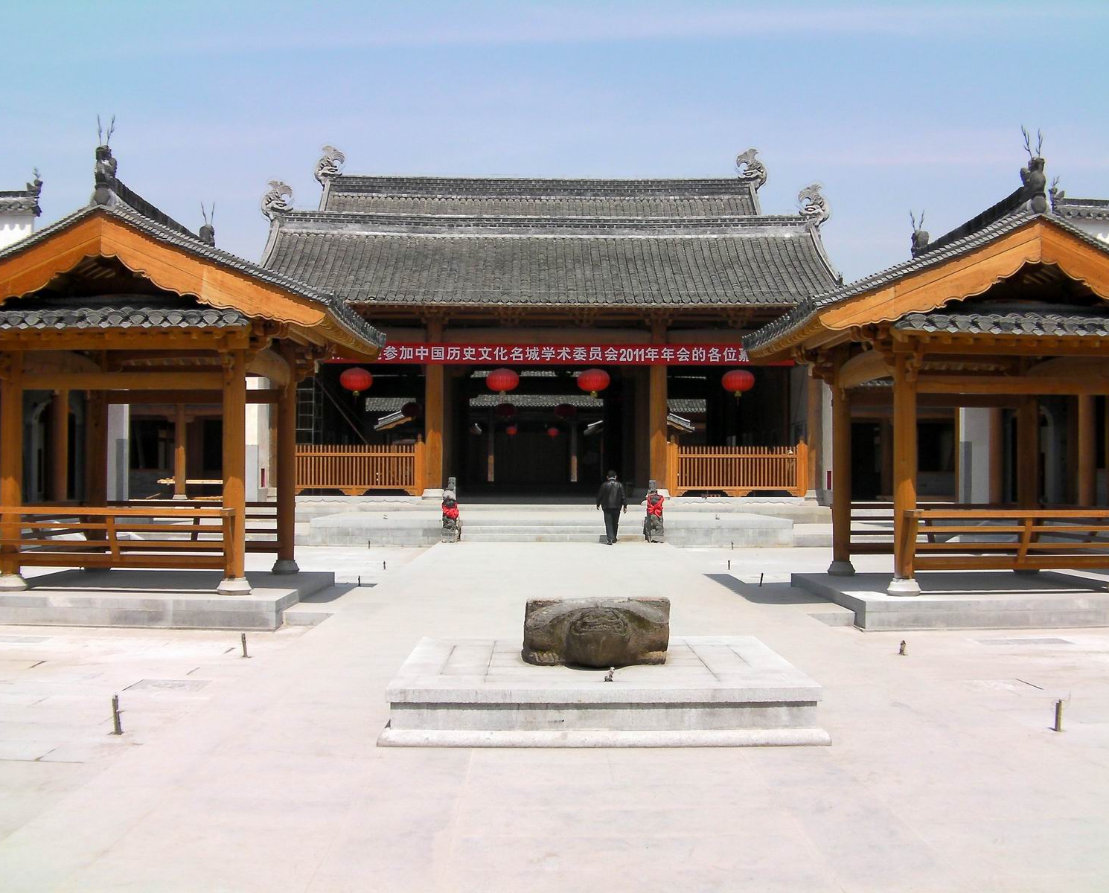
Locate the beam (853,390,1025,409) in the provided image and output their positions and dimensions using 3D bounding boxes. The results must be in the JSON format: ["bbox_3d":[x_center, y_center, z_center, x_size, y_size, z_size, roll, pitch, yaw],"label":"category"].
[{"bbox_3d":[5.304,-0.661,18.200,2.400,0.250,0.140,0,-1,0],"label":"beam"}]

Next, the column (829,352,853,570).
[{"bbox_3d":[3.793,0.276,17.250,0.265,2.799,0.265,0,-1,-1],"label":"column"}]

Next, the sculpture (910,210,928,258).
[{"bbox_3d":[5.321,-3.084,19.050,0.240,0.720,0.380,0,-1,0],"label":"sculpture"}]

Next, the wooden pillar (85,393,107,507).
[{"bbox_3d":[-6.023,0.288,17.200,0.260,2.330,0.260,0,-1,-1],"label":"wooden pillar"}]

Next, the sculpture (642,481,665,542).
[{"bbox_3d":[2.257,1.480,29.500,0.380,1.430,0.520,0,-1,-17],"label":"sculpture"}]

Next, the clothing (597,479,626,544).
[{"bbox_3d":[1.278,1.455,29.200,0.620,1.430,0.380,0,-1,0],"label":"clothing"}]

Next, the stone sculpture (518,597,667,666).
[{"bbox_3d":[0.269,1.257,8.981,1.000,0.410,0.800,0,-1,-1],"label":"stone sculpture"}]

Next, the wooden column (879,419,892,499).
[{"bbox_3d":[10.432,0.423,41.000,0.420,2.500,0.420,0,-1,0],"label":"wooden column"}]

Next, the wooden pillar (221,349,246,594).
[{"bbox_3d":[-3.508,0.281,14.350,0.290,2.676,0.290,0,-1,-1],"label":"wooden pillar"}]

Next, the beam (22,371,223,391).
[{"bbox_3d":[-4.996,-0.752,15.130,2.400,0.210,0.140,0,-1,-1],"label":"beam"}]

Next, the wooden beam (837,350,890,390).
[{"bbox_3d":[4.013,-0.996,16.786,0.220,0.380,2.700,0,-1,-1],"label":"wooden beam"}]

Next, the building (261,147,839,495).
[{"bbox_3d":[-0.252,-3.574,44.285,17.700,10.700,11.500,0,-1,-1],"label":"building"}]

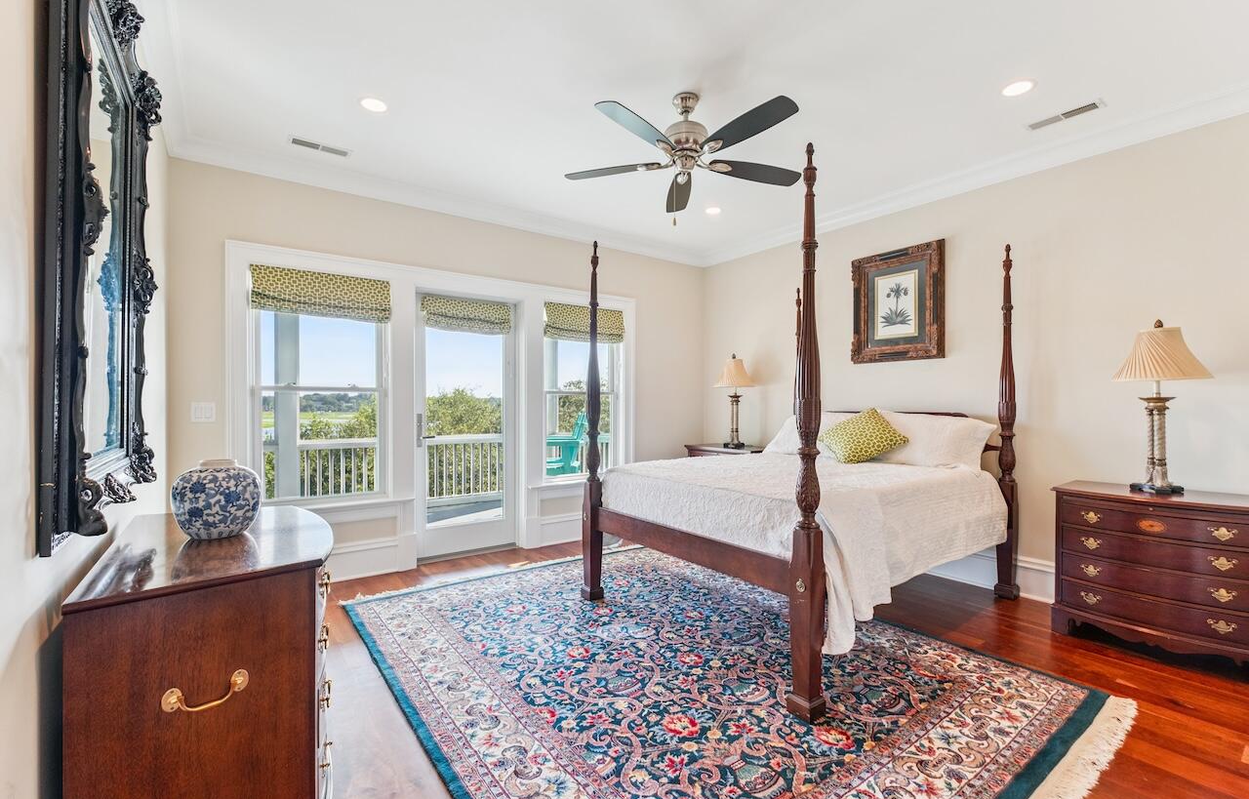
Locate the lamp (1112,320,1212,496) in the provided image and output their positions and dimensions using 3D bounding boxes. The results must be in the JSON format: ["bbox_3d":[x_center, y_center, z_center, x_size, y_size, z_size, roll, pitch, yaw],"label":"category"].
[{"bbox_3d":[2.741,0.034,2.671,0.330,0.885,0.330,0,0,-36],"label":"lamp"}]

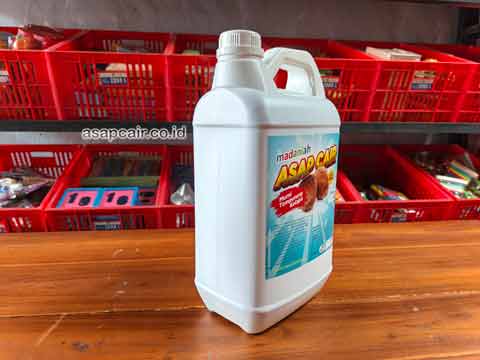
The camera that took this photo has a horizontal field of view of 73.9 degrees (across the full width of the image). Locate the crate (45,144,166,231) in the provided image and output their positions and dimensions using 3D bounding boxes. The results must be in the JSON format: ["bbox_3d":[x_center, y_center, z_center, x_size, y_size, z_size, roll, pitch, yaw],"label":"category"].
[{"bbox_3d":[-0.466,0.068,1.254,0.345,0.225,0.455,-1,32,-8],"label":"crate"}]

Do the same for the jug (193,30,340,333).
[{"bbox_3d":[0.033,-0.004,0.376,0.174,0.310,0.118,-9,13,-39],"label":"jug"}]

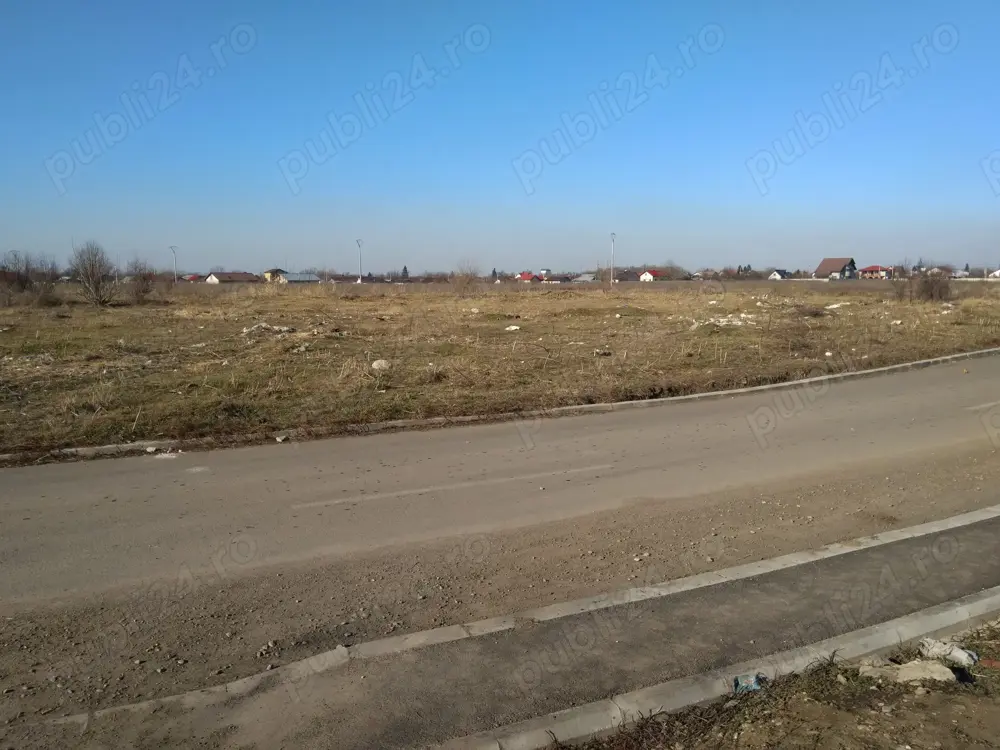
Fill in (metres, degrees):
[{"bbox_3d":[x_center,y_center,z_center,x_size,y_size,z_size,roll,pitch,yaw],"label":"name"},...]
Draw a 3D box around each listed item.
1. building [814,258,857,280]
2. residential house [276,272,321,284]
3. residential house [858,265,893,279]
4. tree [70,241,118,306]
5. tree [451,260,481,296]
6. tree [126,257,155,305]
[{"bbox_3d":[109.846,-34.654,255.000,9.500,8.100,9.300,-5,9,-37],"label":"building"},{"bbox_3d":[-71.042,-33.846,275.000,12.500,4.100,8.500,-5,9,-36],"label":"residential house"},{"bbox_3d":[125.962,-34.178,262.000,7.200,5.500,8.600,-7,10,-44],"label":"residential house"},{"bbox_3d":[-23.914,-5.986,46.000,2.450,3.800,2.450,-4,8,-27],"label":"tree"},{"bbox_3d":[-2.792,-8.125,65.000,2.600,3.150,2.600,0,7,-2],"label":"tree"},{"bbox_3d":[-22.647,-5.937,49.000,1.650,3.000,1.650,-3,8,-25],"label":"tree"}]

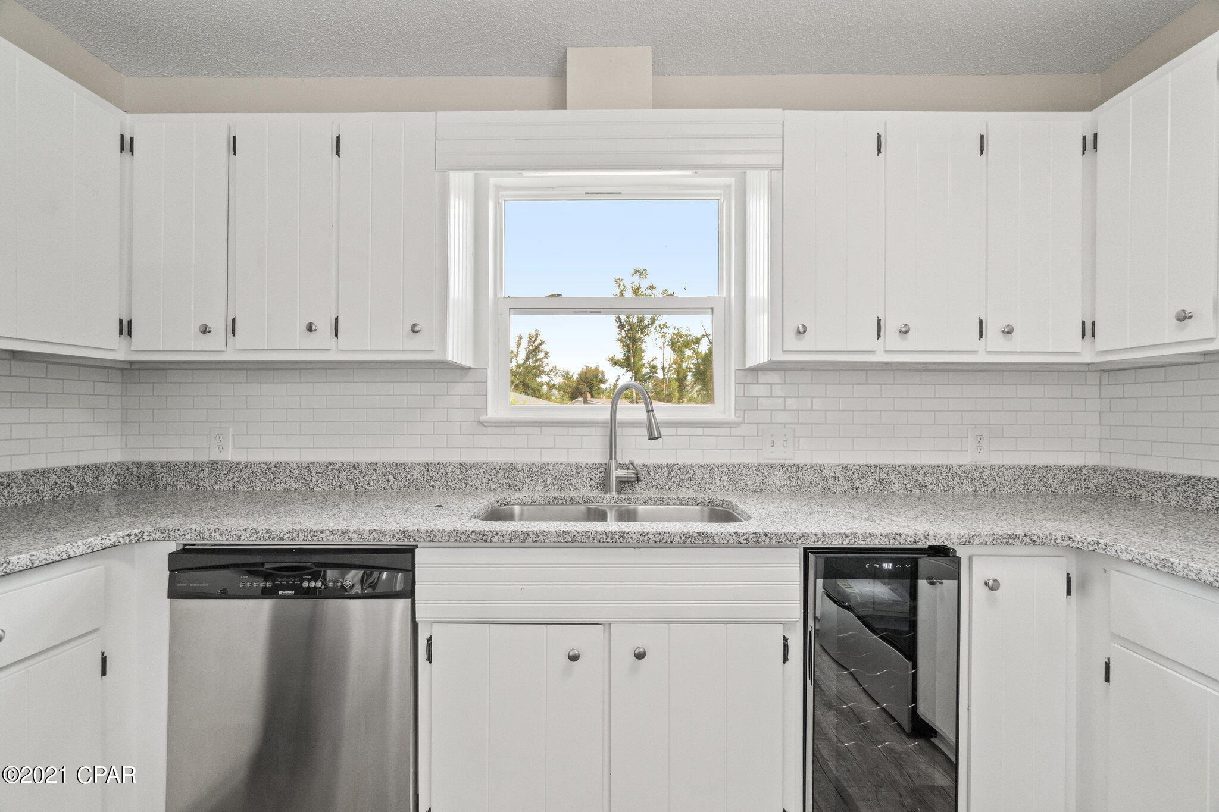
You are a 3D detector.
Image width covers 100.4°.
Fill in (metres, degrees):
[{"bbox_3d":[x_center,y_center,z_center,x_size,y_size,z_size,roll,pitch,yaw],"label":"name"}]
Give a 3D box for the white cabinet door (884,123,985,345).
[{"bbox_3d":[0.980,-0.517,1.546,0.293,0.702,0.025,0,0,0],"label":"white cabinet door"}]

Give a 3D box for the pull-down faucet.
[{"bbox_3d":[0.098,0.114,1.757,0.110,0.398,0.245,1,-1,-44],"label":"pull-down faucet"}]

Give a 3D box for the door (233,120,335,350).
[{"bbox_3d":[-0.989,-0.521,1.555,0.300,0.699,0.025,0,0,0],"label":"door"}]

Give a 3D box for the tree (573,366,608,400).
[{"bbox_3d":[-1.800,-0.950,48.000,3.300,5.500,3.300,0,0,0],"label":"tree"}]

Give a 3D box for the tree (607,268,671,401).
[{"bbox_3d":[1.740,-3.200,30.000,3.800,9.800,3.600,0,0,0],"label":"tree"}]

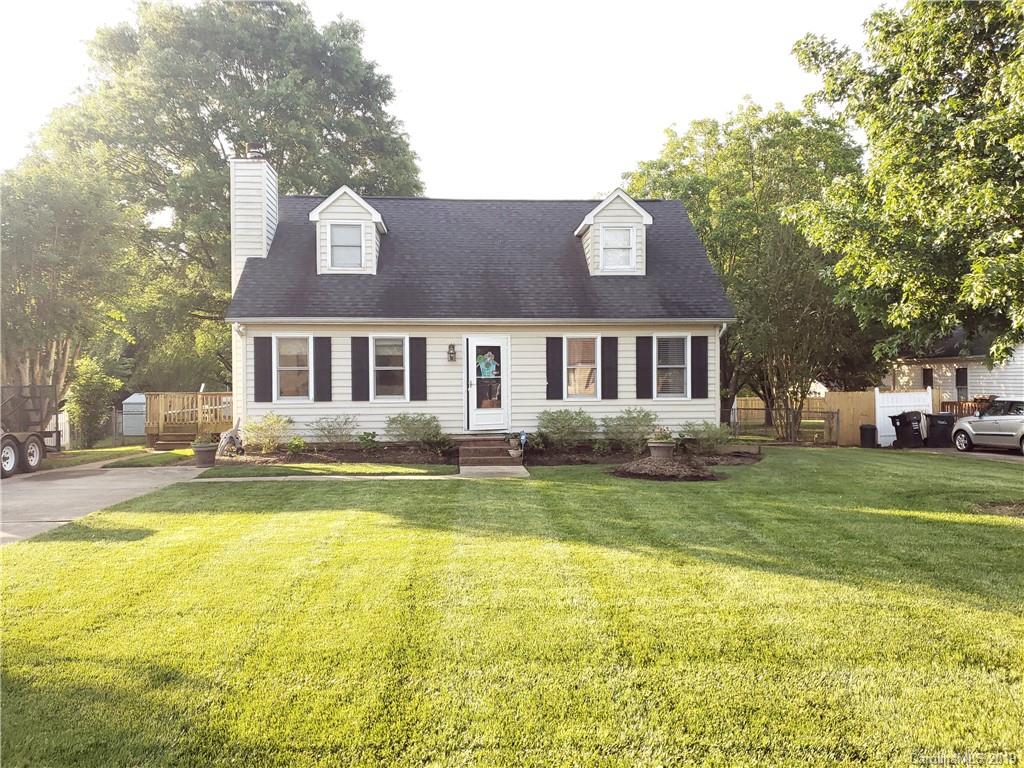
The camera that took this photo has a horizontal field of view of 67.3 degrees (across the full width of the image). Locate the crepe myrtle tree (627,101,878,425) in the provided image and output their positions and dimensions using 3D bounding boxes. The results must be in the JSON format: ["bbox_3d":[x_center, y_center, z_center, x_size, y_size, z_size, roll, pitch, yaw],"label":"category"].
[{"bbox_3d":[8.130,-3.905,26.000,8.000,11.200,7.200,0,0,-5],"label":"crepe myrtle tree"}]

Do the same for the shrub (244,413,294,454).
[{"bbox_3d":[-5.029,1.027,15.950,1.030,0.870,0.950,0,0,-5],"label":"shrub"}]

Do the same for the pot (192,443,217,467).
[{"bbox_3d":[-6.217,1.450,15.600,0.530,0.480,0.530,0,0,-5],"label":"pot"}]

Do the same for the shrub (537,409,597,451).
[{"bbox_3d":[1.141,0.956,16.143,1.280,0.880,1.150,0,0,-4],"label":"shrub"}]

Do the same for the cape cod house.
[{"bbox_3d":[-0.952,-1.965,20.377,11.100,6.600,8.000,0,0,-4],"label":"cape cod house"}]

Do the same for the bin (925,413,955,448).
[{"bbox_3d":[13.713,1.493,24.700,0.850,1.130,0.720,0,0,37],"label":"bin"}]

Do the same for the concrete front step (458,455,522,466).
[{"bbox_3d":[-0.412,1.517,15.162,1.220,0.165,0.360,0,0,-4],"label":"concrete front step"}]

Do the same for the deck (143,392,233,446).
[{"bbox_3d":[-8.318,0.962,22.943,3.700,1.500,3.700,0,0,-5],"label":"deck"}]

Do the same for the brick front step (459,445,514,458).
[{"bbox_3d":[-0.443,1.354,15.460,1.200,0.170,0.340,0,0,-4],"label":"brick front step"}]

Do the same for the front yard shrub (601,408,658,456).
[{"bbox_3d":[2.465,0.997,16.133,1.240,0.960,1.150,0,0,-4],"label":"front yard shrub"}]

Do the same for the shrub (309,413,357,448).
[{"bbox_3d":[-3.659,0.989,15.841,0.980,0.720,0.900,0,0,-4],"label":"shrub"}]

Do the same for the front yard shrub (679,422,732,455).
[{"bbox_3d":[4.151,1.169,16.500,1.130,0.700,0.950,0,0,-5],"label":"front yard shrub"}]

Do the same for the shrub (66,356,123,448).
[{"bbox_3d":[-11.277,0.482,20.782,1.480,2.440,1.400,0,0,-4],"label":"shrub"}]

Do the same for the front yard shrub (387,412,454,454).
[{"bbox_3d":[-1.948,1.043,16.200,1.360,0.880,1.100,0,0,-5],"label":"front yard shrub"}]

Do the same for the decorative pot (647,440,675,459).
[{"bbox_3d":[2.896,1.277,15.000,0.540,0.340,0.540,0,0,0],"label":"decorative pot"}]

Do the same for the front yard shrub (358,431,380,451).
[{"bbox_3d":[-2.943,1.170,15.725,0.490,0.430,0.470,0,0,-4],"label":"front yard shrub"}]

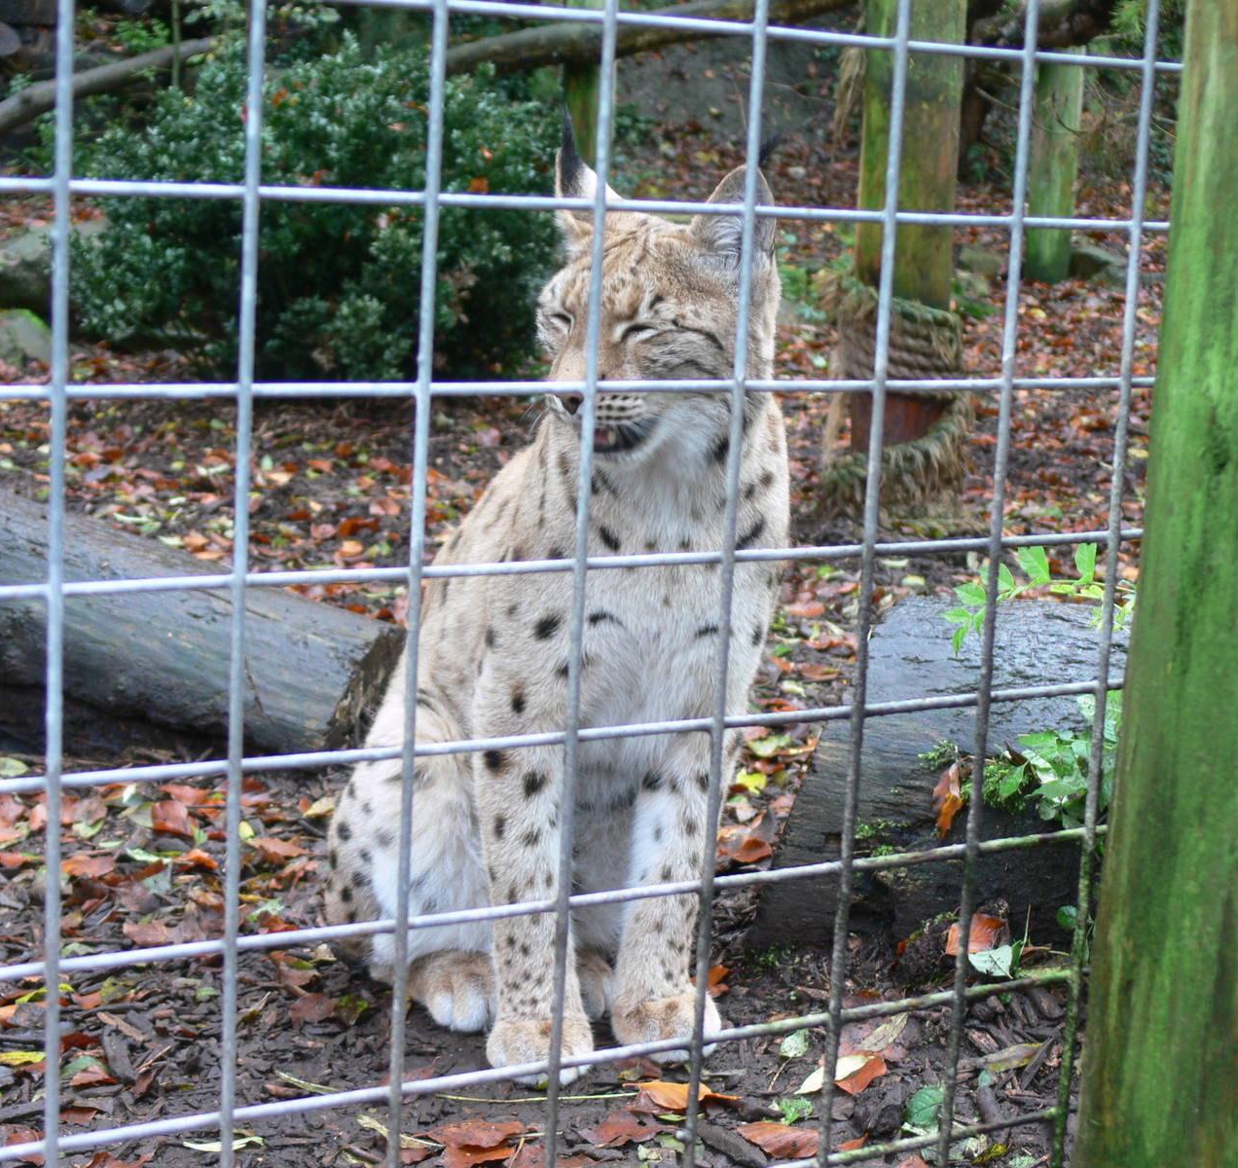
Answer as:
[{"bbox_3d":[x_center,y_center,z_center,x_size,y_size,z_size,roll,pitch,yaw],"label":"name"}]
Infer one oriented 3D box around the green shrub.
[{"bbox_3d":[-0.856,-1.087,6.600,1.280,0.900,1.100,3,12,0],"label":"green shrub"}]

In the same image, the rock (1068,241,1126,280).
[{"bbox_3d":[1.915,-1.295,9.200,0.220,0.140,0.180,3,12,0],"label":"rock"}]

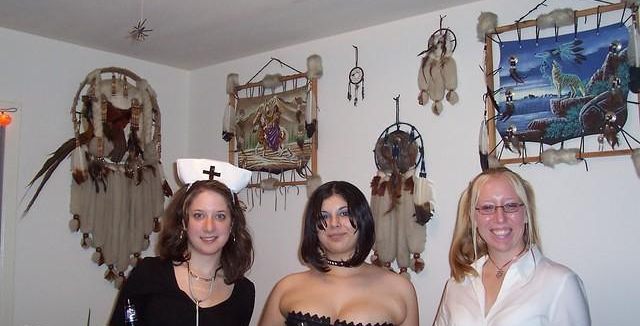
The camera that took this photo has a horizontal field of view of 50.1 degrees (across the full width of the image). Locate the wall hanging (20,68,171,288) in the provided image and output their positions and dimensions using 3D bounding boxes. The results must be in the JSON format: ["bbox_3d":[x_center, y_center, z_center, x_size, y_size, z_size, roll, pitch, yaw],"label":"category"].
[{"bbox_3d":[-0.785,0.047,2.505,0.090,0.800,0.580,-5,-8,39],"label":"wall hanging"}]

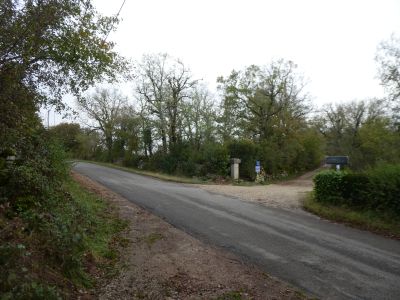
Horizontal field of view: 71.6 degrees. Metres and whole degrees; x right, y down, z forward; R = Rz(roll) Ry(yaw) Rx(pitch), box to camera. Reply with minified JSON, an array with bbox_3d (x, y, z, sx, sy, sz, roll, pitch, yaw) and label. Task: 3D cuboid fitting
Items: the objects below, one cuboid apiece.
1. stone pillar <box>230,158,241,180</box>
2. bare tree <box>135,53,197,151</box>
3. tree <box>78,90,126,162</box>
[{"bbox_3d":[1.970,1.085,15.400,0.440,1.220,0.420,0,0,-25],"label":"stone pillar"},{"bbox_3d":[-3.200,-3.850,26.000,5.800,10.500,5.600,0,0,0],"label":"bare tree"},{"bbox_3d":[-13.500,-3.450,38.000,6.800,9.900,6.400,0,0,0],"label":"tree"}]

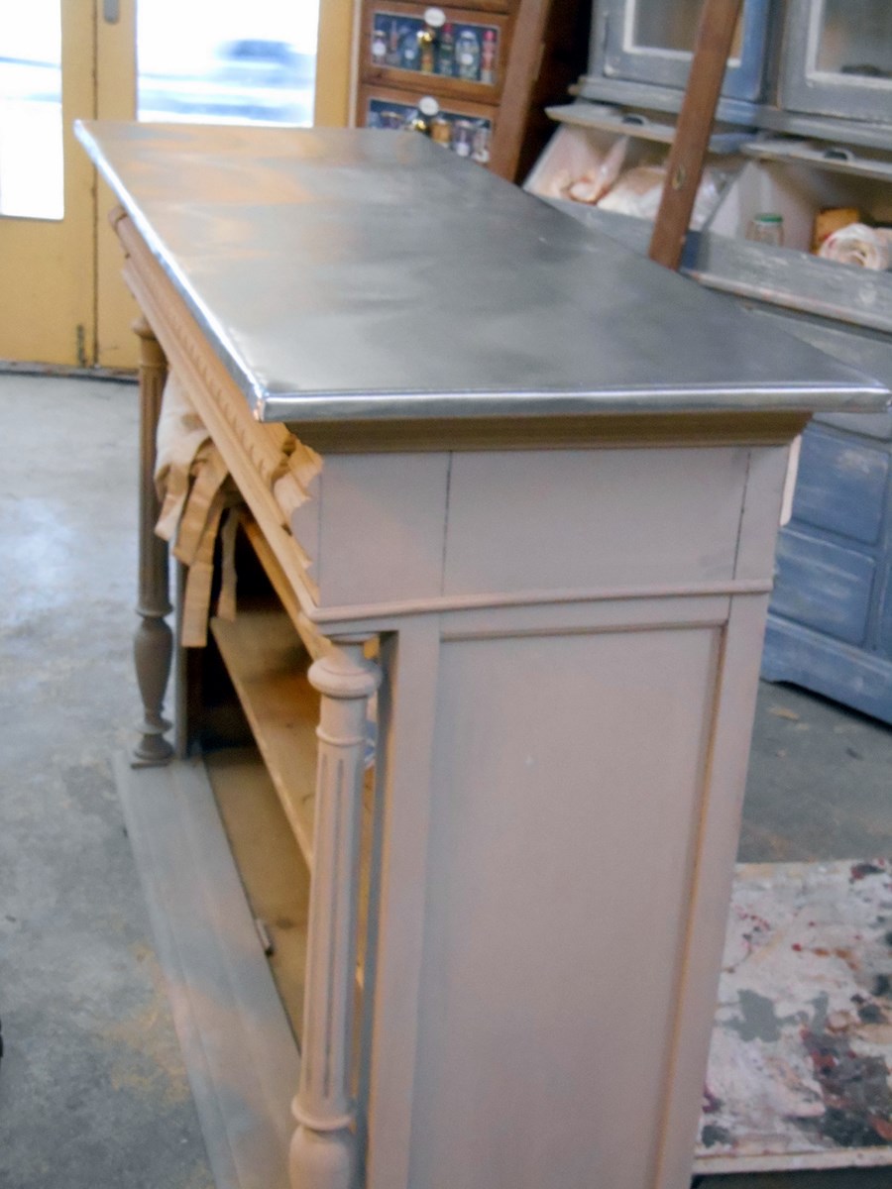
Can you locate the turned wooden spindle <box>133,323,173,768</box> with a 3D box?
[{"bbox_3d":[-0.458,-0.084,2.850,0.067,0.760,0.067,-2,22,-16],"label":"turned wooden spindle"}]

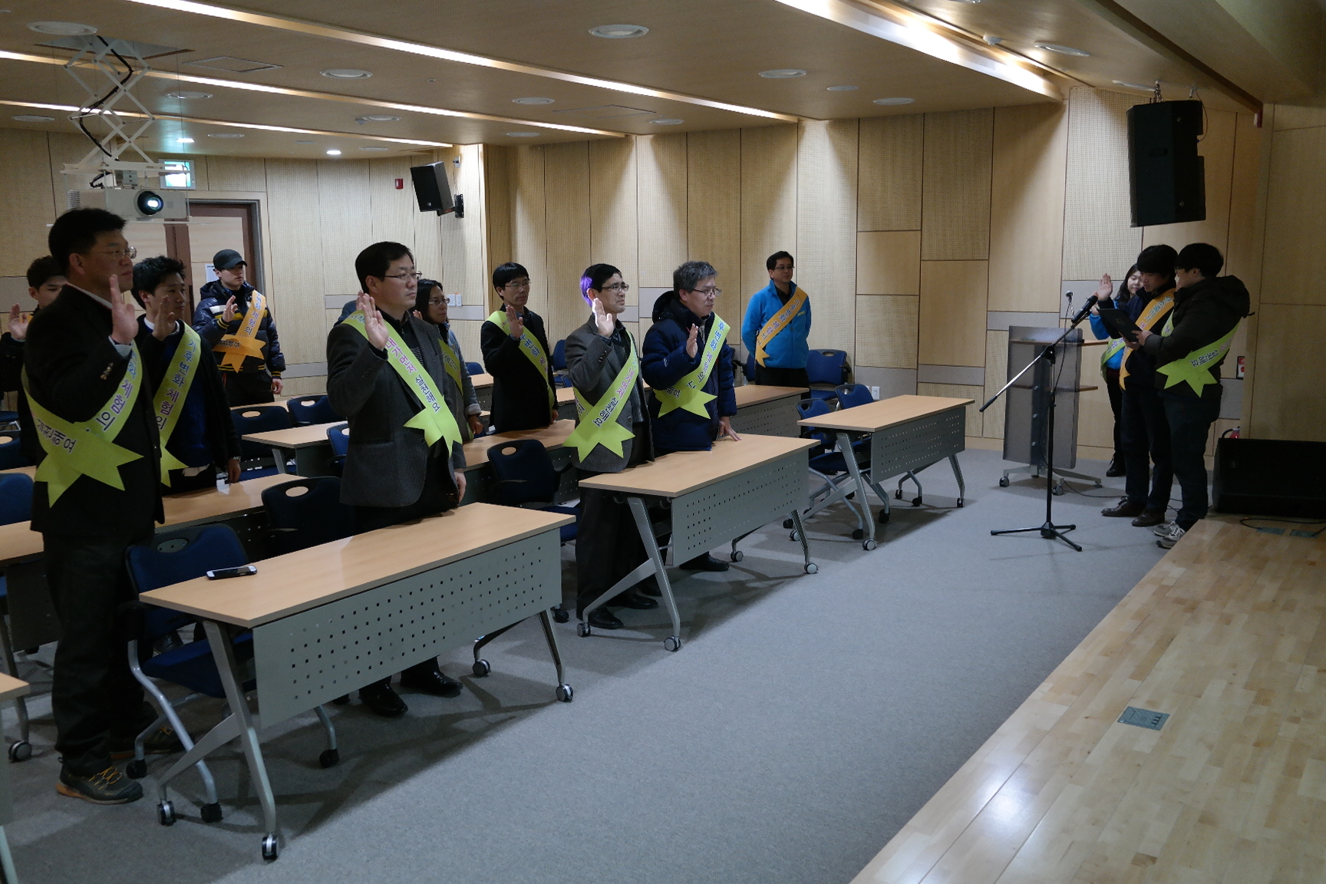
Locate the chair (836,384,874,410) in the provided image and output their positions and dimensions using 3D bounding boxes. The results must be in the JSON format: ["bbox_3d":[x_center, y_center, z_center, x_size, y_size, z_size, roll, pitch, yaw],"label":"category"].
[{"bbox_3d":[1.460,0.018,7.726,0.580,0.820,0.580,6,11,36],"label":"chair"}]

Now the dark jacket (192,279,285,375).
[{"bbox_3d":[-3.001,-0.813,7.885,0.420,0.700,0.620,7,12,40],"label":"dark jacket"}]

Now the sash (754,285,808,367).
[{"bbox_3d":[0.944,-0.922,8.798,0.450,0.650,0.270,-7,11,-33],"label":"sash"}]

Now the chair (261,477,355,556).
[{"bbox_3d":[-1.342,0.571,4.564,0.580,0.820,0.580,5,11,34],"label":"chair"}]

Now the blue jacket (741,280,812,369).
[{"bbox_3d":[0.919,-0.938,8.866,0.550,0.700,0.330,-7,11,-33],"label":"blue jacket"}]

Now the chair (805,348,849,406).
[{"bbox_3d":[1.469,-0.419,10.350,0.580,0.820,0.580,5,11,31],"label":"chair"}]

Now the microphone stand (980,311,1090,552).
[{"bbox_3d":[2.249,-0.095,6.646,0.660,1.370,0.600,1,9,13],"label":"microphone stand"}]

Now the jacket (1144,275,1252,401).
[{"bbox_3d":[3.132,-0.609,6.493,0.600,0.730,0.520,5,11,30],"label":"jacket"}]

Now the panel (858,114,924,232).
[{"bbox_3d":[2.064,-2.417,9.974,0.603,1.010,0.050,5,11,33],"label":"panel"}]

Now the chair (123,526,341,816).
[{"bbox_3d":[-1.464,0.717,3.680,0.580,0.820,0.580,6,11,36],"label":"chair"}]

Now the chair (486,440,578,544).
[{"bbox_3d":[-0.565,0.409,5.528,0.570,0.810,0.570,5,11,32],"label":"chair"}]

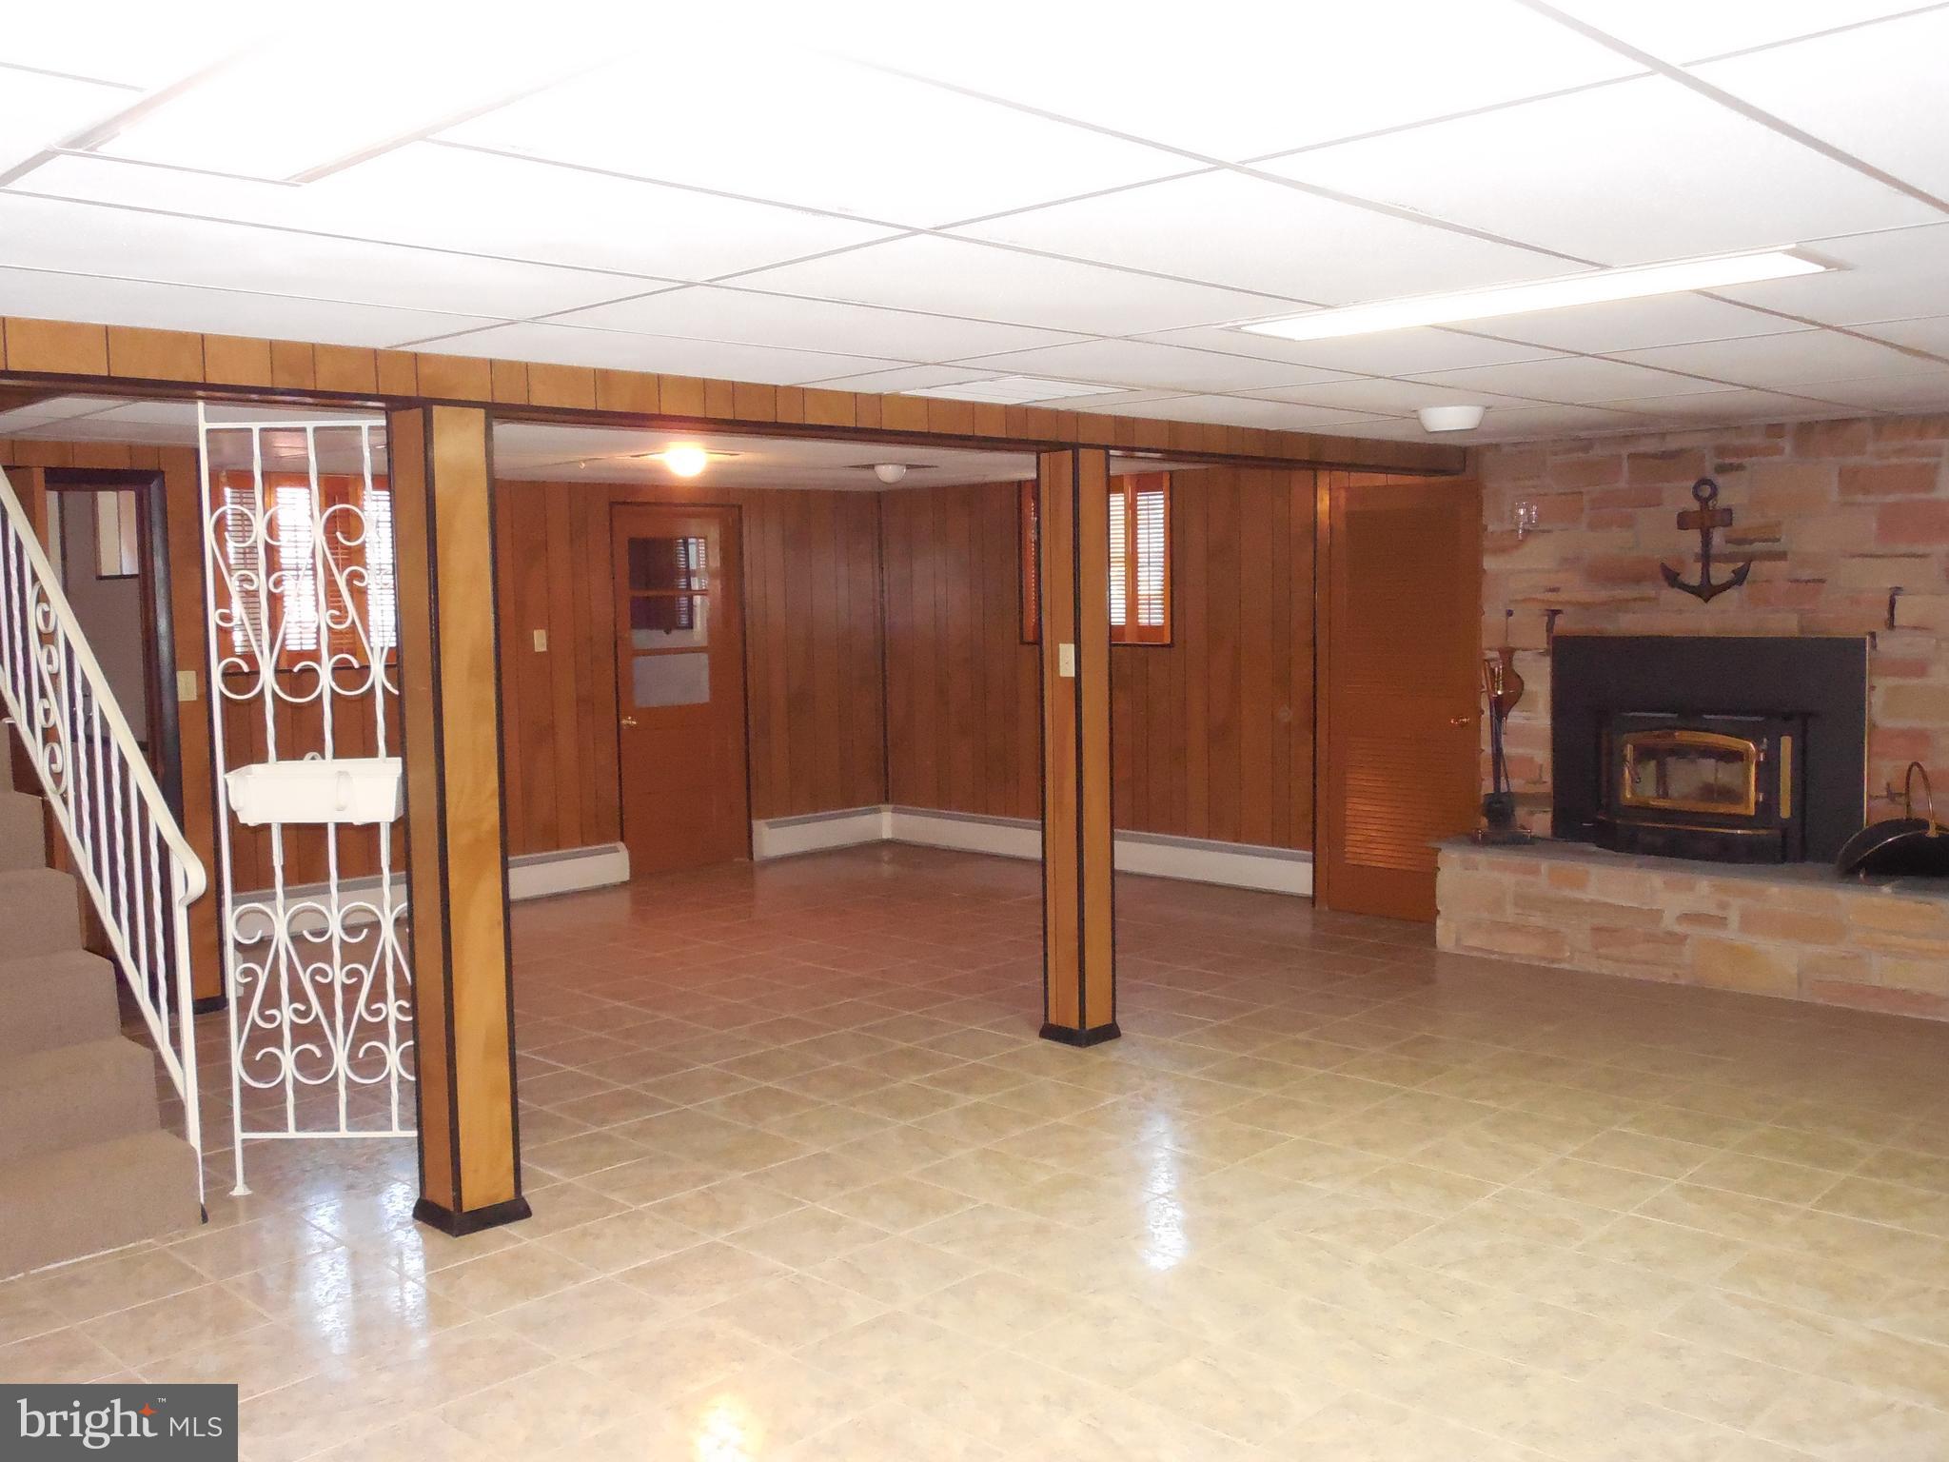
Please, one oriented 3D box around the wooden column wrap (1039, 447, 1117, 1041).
[{"bbox_3d":[0.357,0.049,6.063,0.204,2.030,0.204,4,7,44],"label":"wooden column wrap"}]

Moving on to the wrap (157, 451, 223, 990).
[{"bbox_3d":[-3.030,-0.003,6.697,0.159,2.143,0.154,4,7,44],"label":"wrap"}]

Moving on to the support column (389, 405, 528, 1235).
[{"bbox_3d":[-1.295,0.218,4.364,0.204,2.030,0.204,4,7,44],"label":"support column"}]

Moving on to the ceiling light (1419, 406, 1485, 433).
[{"bbox_3d":[1.628,-1.058,5.951,0.232,0.074,0.232,4,7,44],"label":"ceiling light"}]

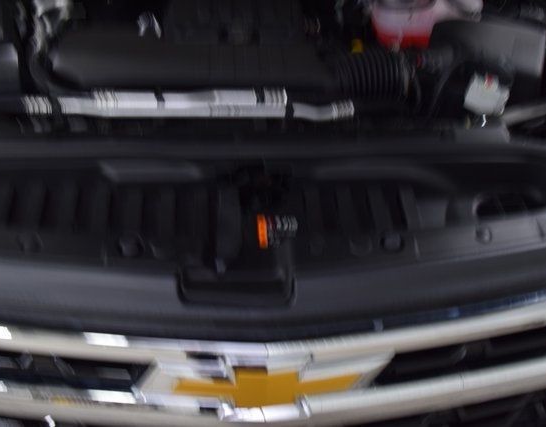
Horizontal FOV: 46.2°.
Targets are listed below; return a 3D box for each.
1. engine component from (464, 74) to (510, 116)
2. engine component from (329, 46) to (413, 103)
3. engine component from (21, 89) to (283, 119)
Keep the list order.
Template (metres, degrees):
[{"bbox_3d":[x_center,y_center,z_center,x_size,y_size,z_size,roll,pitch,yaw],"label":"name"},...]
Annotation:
[{"bbox_3d":[0.374,-0.206,1.120,0.070,0.060,0.050,0,36,0],"label":"engine component"},{"bbox_3d":[0.178,-0.252,1.160,0.138,0.088,0.092,0,36,0],"label":"engine component"},{"bbox_3d":[-0.195,-0.184,1.070,0.435,0.036,0.042,0,36,0],"label":"engine component"}]

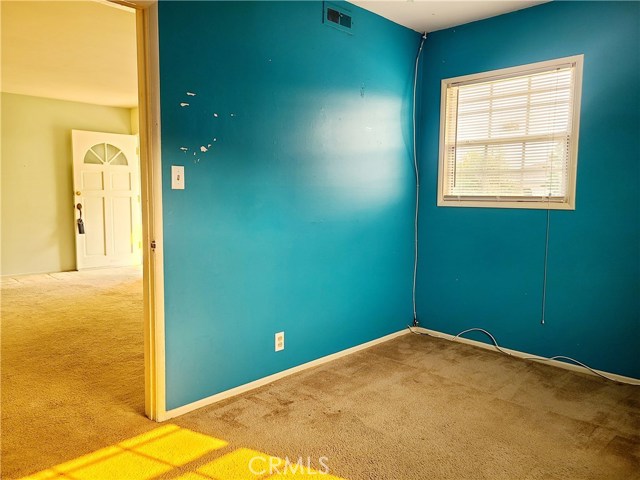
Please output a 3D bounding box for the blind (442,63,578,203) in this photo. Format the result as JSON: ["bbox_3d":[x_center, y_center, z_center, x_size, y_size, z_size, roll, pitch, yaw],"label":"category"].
[{"bbox_3d":[1.320,-0.730,3.471,0.915,0.904,0.040,6,8,44],"label":"blind"}]

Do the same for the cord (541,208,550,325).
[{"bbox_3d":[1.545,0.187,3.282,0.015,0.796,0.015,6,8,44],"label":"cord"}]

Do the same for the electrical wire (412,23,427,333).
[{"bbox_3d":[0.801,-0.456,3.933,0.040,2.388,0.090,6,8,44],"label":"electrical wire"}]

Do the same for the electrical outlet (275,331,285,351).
[{"bbox_3d":[-0.244,0.633,2.984,0.012,0.115,0.071,6,8,44],"label":"electrical outlet"}]

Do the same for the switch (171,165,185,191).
[{"bbox_3d":[-0.704,-0.310,2.405,0.015,0.115,0.070,6,8,44],"label":"switch"}]

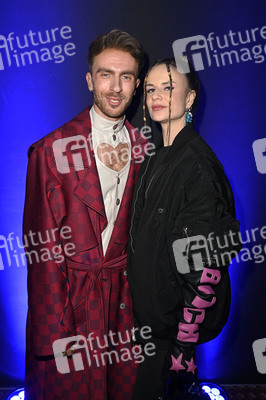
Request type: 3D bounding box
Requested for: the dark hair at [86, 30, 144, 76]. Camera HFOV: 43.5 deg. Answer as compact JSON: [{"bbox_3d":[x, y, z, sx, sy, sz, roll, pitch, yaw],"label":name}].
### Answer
[{"bbox_3d":[-0.060,-0.468,1.115,0.180,0.175,0.210,5,10,-9],"label":"dark hair"}]

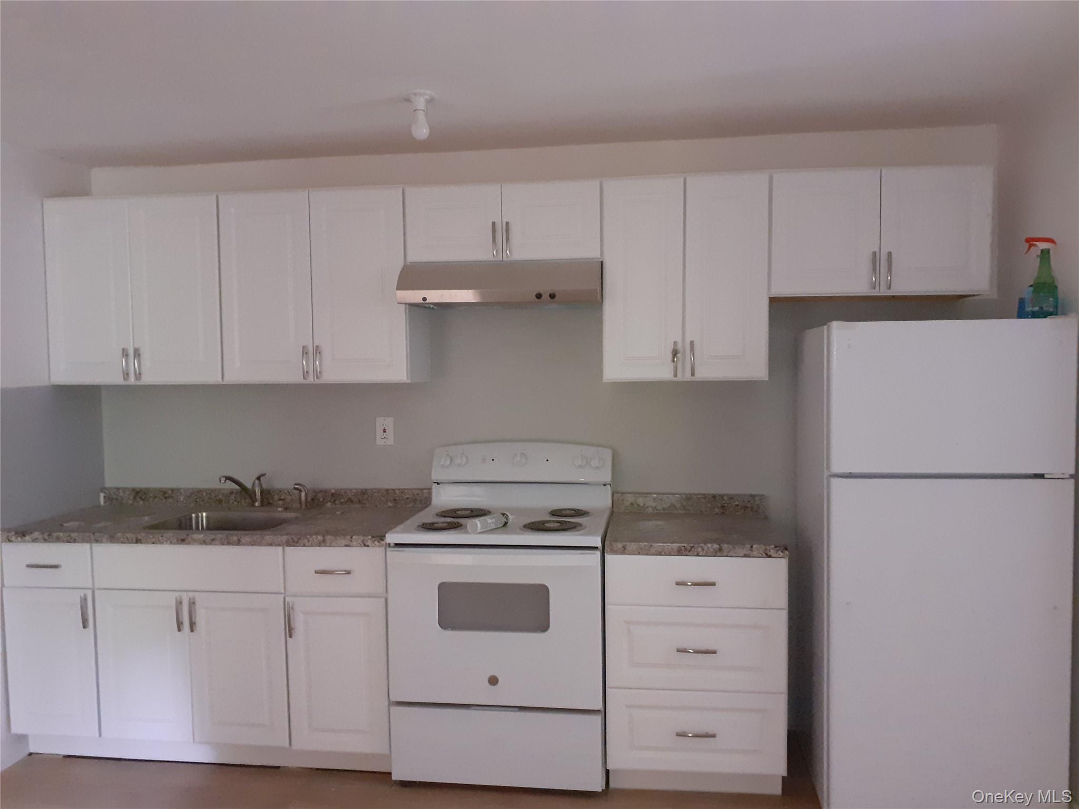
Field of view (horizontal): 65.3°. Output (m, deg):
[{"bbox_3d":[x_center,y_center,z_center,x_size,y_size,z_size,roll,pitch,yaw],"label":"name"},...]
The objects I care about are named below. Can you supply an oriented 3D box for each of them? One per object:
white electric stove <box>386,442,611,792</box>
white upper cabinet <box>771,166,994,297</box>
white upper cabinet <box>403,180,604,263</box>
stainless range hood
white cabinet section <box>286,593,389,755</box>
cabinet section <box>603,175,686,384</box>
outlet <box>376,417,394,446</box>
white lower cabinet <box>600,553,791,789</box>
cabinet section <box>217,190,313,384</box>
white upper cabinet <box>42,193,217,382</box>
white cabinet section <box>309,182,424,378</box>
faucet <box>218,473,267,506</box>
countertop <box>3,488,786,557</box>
[{"bbox_3d":[-0.120,0.769,3.243,0.763,1.195,0.680,0,3,8],"label":"white electric stove"},{"bbox_3d":[1.236,-0.626,3.173,0.762,0.450,0.335,0,3,8],"label":"white upper cabinet"},{"bbox_3d":[-0.121,-0.701,3.352,0.755,0.291,0.335,0,3,8],"label":"white upper cabinet"},{"bbox_3d":[-0.124,-0.465,3.296,0.759,0.170,0.470,0,3,8],"label":"stainless range hood"},{"bbox_3d":[-0.700,0.975,3.399,0.387,0.578,0.637,0,3,8],"label":"white cabinet section"},{"bbox_3d":[0.411,-0.476,3.326,0.308,0.759,0.332,0,3,8],"label":"cabinet section"},{"bbox_3d":[-0.666,0.115,3.632,0.071,0.116,0.010,0,3,8],"label":"outlet"},{"bbox_3d":[0.577,0.929,3.188,0.607,0.867,0.640,0,3,8],"label":"white lower cabinet"},{"bbox_3d":[-1.075,-0.472,3.525,0.386,0.759,0.332,0,3,8],"label":"cabinet section"},{"bbox_3d":[-1.628,-0.465,3.567,0.758,0.753,0.335,0,3,8],"label":"white upper cabinet"},{"bbox_3d":[-0.693,-0.473,3.474,0.386,0.759,0.332,0,3,8],"label":"white cabinet section"},{"bbox_3d":[-1.265,0.378,3.593,0.050,0.150,0.235,1,3,30],"label":"faucet"},{"bbox_3d":[-0.573,0.444,3.315,2.921,0.114,0.645,0,3,8],"label":"countertop"}]

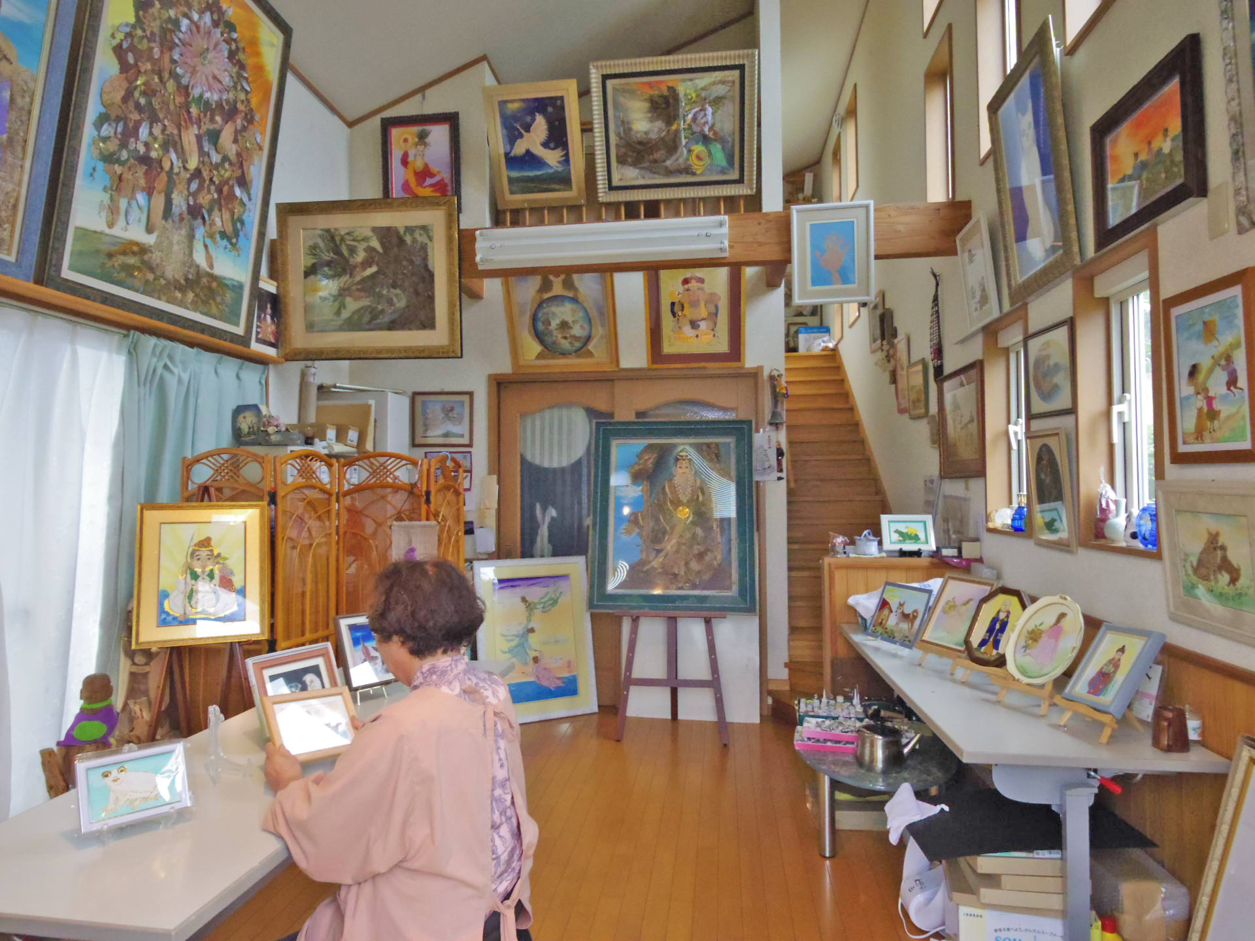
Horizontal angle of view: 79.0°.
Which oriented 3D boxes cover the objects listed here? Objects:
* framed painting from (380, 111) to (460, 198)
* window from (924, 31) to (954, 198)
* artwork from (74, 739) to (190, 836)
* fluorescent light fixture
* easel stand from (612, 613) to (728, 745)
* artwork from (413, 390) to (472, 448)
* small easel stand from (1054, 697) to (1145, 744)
[{"bbox_3d":[-1.288,-1.907,4.767,0.508,0.623,0.035,-1,2,7],"label":"framed painting"},{"bbox_3d":[1.725,-1.805,4.058,0.140,0.910,0.510,-1,-2,7],"label":"window"},{"bbox_3d":[-0.922,0.590,1.422,0.173,0.125,0.020,1,-26,-44],"label":"artwork"},{"bbox_3d":[-0.138,-1.107,3.722,1.240,0.190,0.090,-1,-2,7],"label":"fluorescent light fixture"},{"bbox_3d":[0.247,0.676,4.175,0.600,1.500,0.460,-1,-2,7],"label":"easel stand"},{"bbox_3d":[-1.140,-0.316,4.708,0.389,0.351,0.025,-1,-2,7],"label":"artwork"},{"bbox_3d":[1.210,0.564,1.905,0.170,0.180,0.220,0,-2,-9],"label":"small easel stand"}]

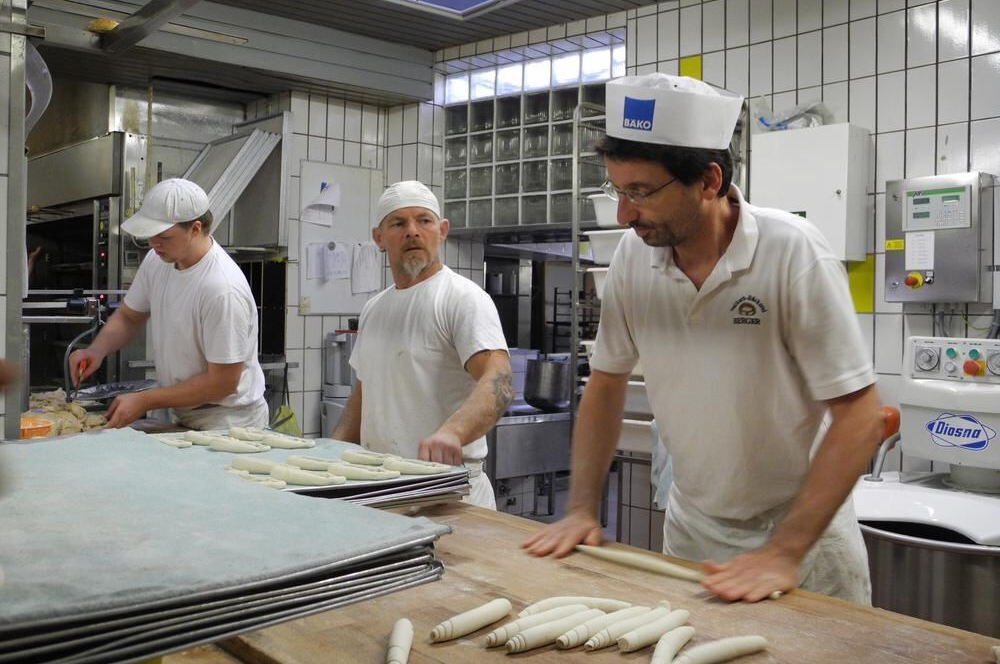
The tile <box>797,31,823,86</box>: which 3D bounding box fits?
[{"bbox_3d":[1.395,-1.228,4.166,0.010,0.244,0.118,0,0,-44],"label":"tile"}]

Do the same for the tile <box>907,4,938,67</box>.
[{"bbox_3d":[1.722,-1.208,3.770,0.118,0.244,0.010,2,1,44],"label":"tile"}]

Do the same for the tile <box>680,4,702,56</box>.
[{"bbox_3d":[0.952,-1.498,4.600,0.118,0.244,0.010,2,1,44],"label":"tile"}]

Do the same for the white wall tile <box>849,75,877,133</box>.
[{"bbox_3d":[1.552,-0.970,3.950,0.118,0.244,0.010,2,1,44],"label":"white wall tile"}]

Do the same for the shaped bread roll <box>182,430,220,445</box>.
[{"bbox_3d":[-0.889,0.331,2.850,0.180,0.036,0.085,1,0,30],"label":"shaped bread roll"}]

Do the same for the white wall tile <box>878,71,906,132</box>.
[{"bbox_3d":[1.636,-0.958,3.860,0.118,0.244,0.010,2,1,44],"label":"white wall tile"}]

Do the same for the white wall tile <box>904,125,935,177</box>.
[{"bbox_3d":[1.735,-0.713,3.815,0.010,0.244,0.118,0,0,-44],"label":"white wall tile"}]

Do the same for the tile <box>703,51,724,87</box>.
[{"bbox_3d":[1.036,-1.234,4.504,0.118,0.244,0.010,1,0,39],"label":"tile"}]

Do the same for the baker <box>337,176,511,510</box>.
[{"bbox_3d":[-0.211,0.485,2.520,0.550,1.790,0.440,1,1,33],"label":"baker"}]

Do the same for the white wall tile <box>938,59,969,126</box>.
[{"bbox_3d":[1.807,-0.956,3.680,0.118,0.244,0.010,2,1,44],"label":"white wall tile"}]

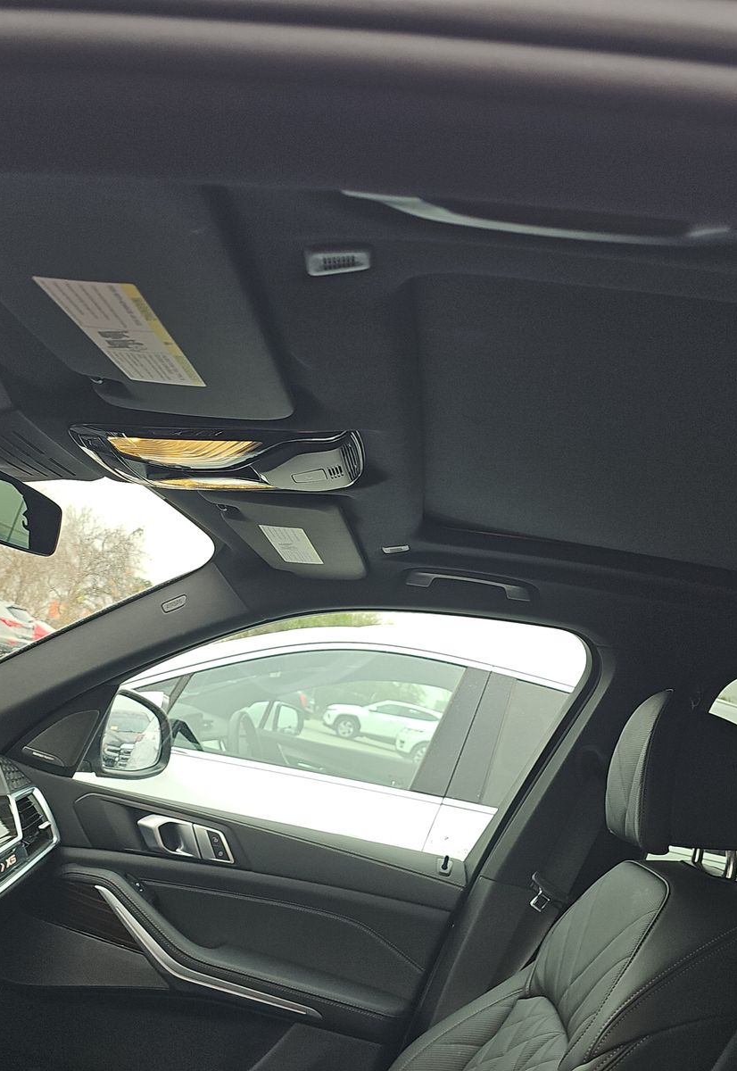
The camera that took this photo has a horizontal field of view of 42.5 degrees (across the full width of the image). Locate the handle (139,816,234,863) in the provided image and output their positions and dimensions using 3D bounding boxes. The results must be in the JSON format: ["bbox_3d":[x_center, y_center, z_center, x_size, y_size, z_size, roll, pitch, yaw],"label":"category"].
[{"bbox_3d":[-0.321,0.541,1.686,0.168,0.056,0.045,12,-11,6],"label":"handle"}]

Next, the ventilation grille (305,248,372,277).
[{"bbox_3d":[-0.020,-0.182,0.632,0.042,0.008,0.026,-4,-8,3],"label":"ventilation grille"}]

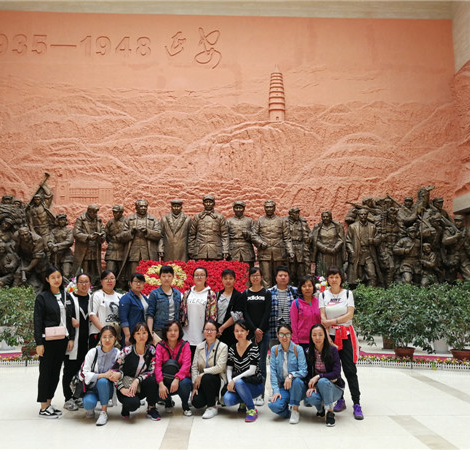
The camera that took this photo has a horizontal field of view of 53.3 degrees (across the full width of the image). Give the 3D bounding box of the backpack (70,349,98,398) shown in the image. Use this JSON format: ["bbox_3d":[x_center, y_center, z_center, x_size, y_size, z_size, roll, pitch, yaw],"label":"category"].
[{"bbox_3d":[-1.701,1.678,5.253,0.280,0.500,0.200,-3,-8,20],"label":"backpack"}]

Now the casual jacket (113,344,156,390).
[{"bbox_3d":[-1.132,1.605,5.273,0.460,0.500,0.420,2,-7,-17],"label":"casual jacket"}]

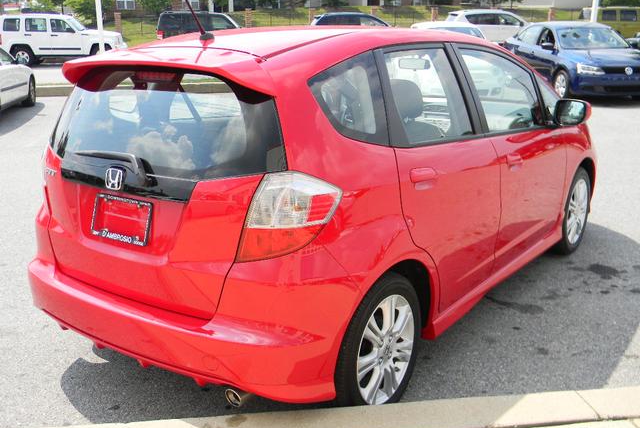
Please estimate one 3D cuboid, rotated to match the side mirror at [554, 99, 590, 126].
[{"bbox_3d":[1.453,-0.575,3.832,0.220,0.155,0.120,12,20,41],"label":"side mirror"}]

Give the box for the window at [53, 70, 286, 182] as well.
[{"bbox_3d":[-0.677,-0.333,2.511,1.340,0.425,0.172,9,0,36],"label":"window"}]

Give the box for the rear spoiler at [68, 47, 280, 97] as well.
[{"bbox_3d":[-0.617,-0.536,2.504,1.140,0.190,0.260,9,18,35],"label":"rear spoiler"}]

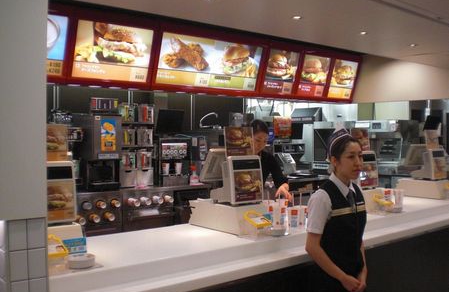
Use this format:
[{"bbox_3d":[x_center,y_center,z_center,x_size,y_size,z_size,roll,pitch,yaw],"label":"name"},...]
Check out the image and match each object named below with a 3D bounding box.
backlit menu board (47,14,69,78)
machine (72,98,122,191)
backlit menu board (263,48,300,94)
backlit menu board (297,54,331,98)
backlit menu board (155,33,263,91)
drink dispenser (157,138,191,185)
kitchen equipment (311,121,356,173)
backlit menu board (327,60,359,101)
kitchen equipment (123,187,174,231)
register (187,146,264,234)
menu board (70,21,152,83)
[{"bbox_3d":[-1.564,-0.844,4.059,0.495,0.497,0.080,-1,17,-40],"label":"backlit menu board"},{"bbox_3d":[-1.519,-0.019,5.903,0.353,1.080,0.520,-1,2,-40],"label":"machine"},{"bbox_3d":[0.659,-0.883,5.900,0.492,0.507,0.080,-1,17,-40],"label":"backlit menu board"},{"bbox_3d":[1.121,-0.893,6.282,0.486,0.496,0.080,-1,17,-40],"label":"backlit menu board"},{"bbox_3d":[-0.141,-0.873,5.236,1.331,0.492,0.080,-1,17,-40],"label":"backlit menu board"},{"bbox_3d":[-0.780,0.203,6.546,0.481,0.609,0.500,-1,2,-40],"label":"drink dispenser"},{"bbox_3d":[1.703,0.019,8.730,1.090,0.891,0.600,-1,2,-40],"label":"kitchen equipment"},{"bbox_3d":[1.581,-0.901,6.663,0.493,0.501,0.080,-1,17,-40],"label":"backlit menu board"},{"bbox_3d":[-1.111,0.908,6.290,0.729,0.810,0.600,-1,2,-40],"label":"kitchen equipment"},{"bbox_3d":[0.044,0.298,3.441,0.330,0.545,0.530,-1,2,-40],"label":"register"},{"bbox_3d":[-1.021,-0.855,4.508,0.741,0.492,0.080,-1,17,-40],"label":"menu board"}]

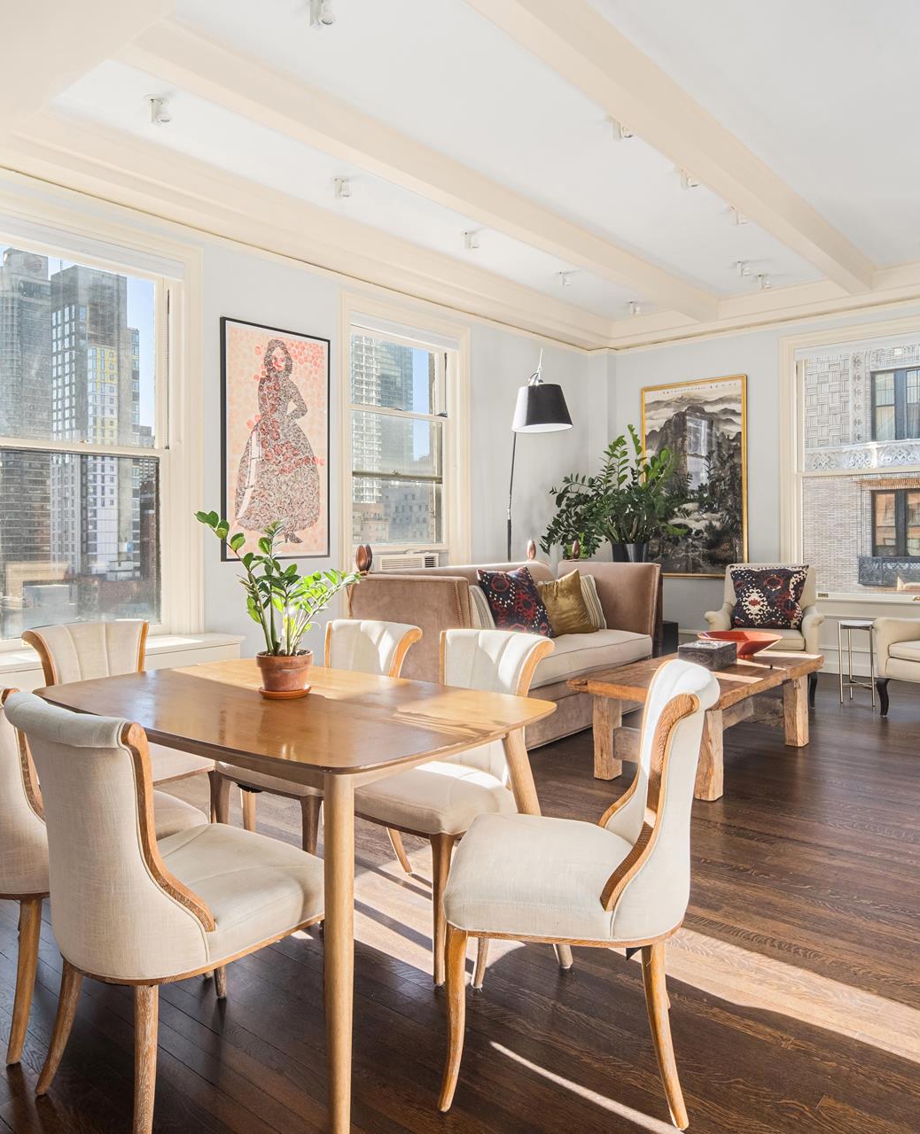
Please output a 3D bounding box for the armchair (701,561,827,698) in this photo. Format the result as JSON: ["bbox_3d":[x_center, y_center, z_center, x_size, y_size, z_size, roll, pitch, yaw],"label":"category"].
[{"bbox_3d":[2.299,0.481,6.018,0.780,0.960,0.830,0,2,25],"label":"armchair"}]

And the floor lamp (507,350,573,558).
[{"bbox_3d":[0.514,-0.296,5.939,0.630,2.550,0.440,-1,2,0],"label":"floor lamp"}]

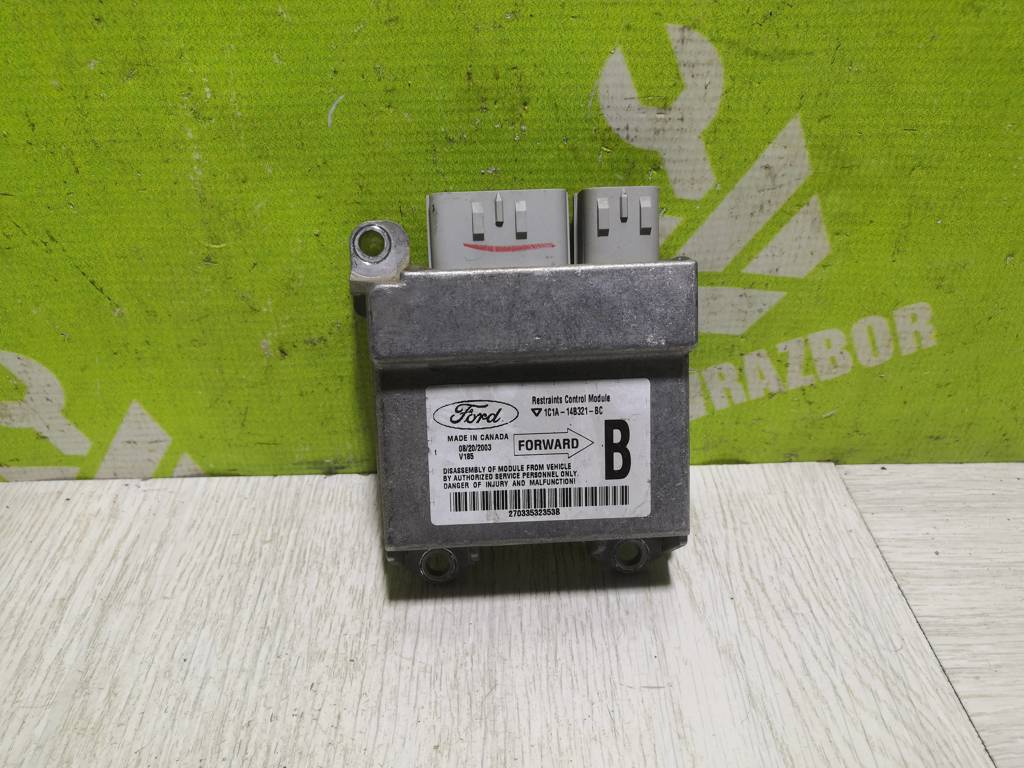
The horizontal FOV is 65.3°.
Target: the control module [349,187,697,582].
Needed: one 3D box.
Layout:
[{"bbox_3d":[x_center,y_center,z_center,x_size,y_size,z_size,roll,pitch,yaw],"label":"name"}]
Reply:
[{"bbox_3d":[0.003,0.004,0.272,0.112,0.136,0.037,-2,7,-2],"label":"control module"}]

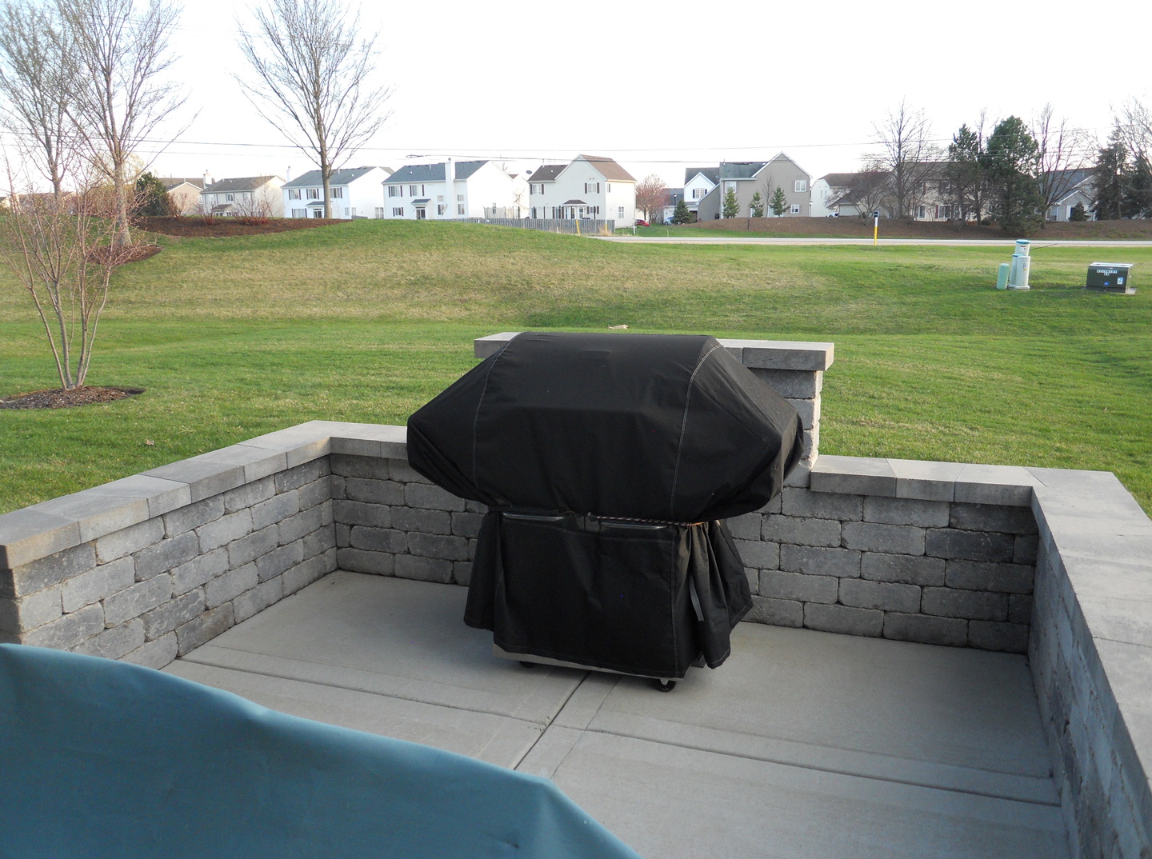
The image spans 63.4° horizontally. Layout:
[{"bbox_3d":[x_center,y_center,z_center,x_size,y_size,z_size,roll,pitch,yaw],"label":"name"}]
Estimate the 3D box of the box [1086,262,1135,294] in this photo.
[{"bbox_3d":[11.647,-3.323,20.288,0.770,0.600,0.740,9,16,36],"label":"box"}]

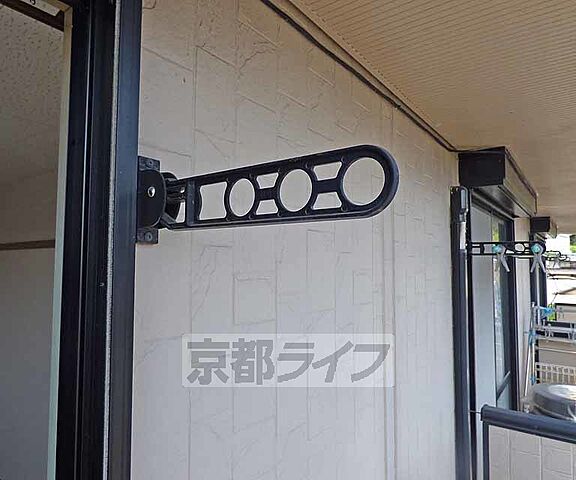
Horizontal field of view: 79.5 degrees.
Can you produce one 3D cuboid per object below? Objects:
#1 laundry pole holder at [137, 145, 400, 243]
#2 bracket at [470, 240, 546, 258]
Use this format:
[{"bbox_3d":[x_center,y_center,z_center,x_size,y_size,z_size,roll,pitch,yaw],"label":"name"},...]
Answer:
[{"bbox_3d":[-0.064,-0.061,0.488,0.451,0.150,0.040,-2,-3,37],"label":"laundry pole holder"},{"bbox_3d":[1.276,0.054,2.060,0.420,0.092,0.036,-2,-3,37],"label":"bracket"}]

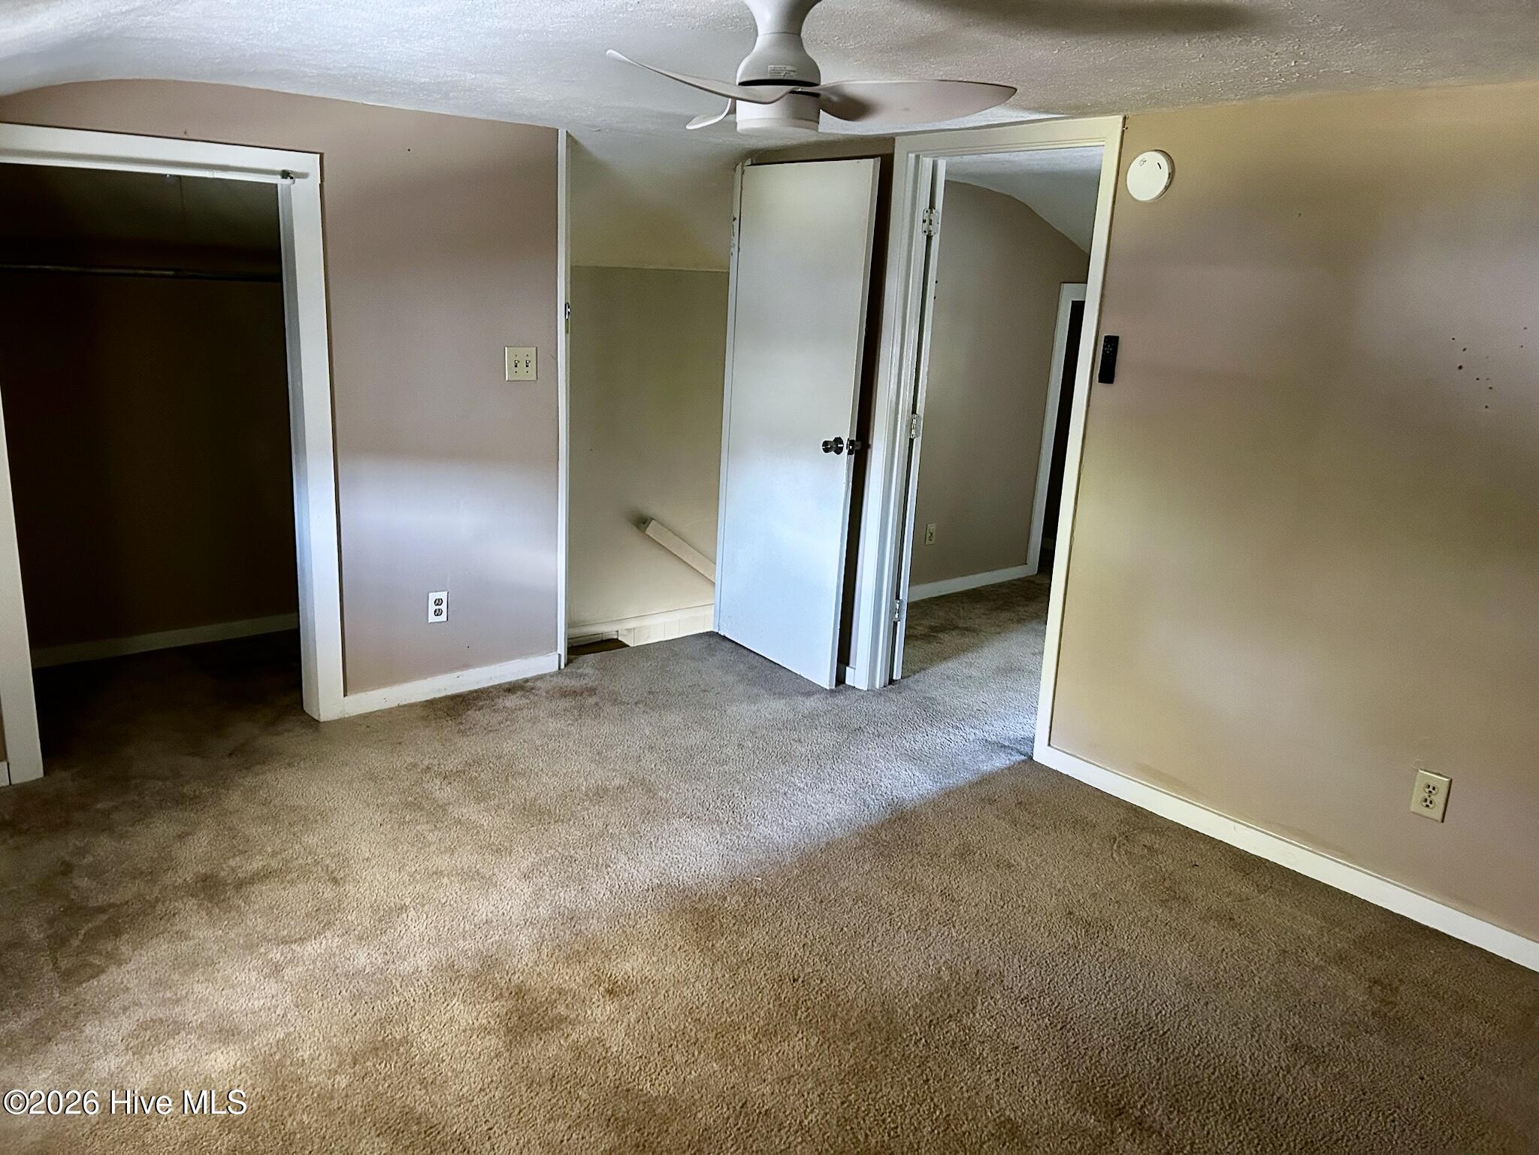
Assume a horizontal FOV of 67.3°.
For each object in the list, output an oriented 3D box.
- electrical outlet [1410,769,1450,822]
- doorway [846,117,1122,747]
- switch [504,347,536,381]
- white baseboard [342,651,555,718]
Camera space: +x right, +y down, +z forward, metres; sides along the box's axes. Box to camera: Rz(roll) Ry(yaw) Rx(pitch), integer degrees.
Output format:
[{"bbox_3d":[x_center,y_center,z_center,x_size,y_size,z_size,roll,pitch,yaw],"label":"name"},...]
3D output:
[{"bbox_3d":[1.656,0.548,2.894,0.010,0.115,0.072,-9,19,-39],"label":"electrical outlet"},{"bbox_3d":[0.715,-0.458,3.937,0.140,2.006,0.920,-9,19,-39],"label":"doorway"},{"bbox_3d":[-0.866,-0.747,4.048,0.116,0.115,0.012,-9,19,-39],"label":"switch"},{"bbox_3d":[-1.125,0.379,4.163,0.835,0.084,0.016,-9,19,-39],"label":"white baseboard"}]

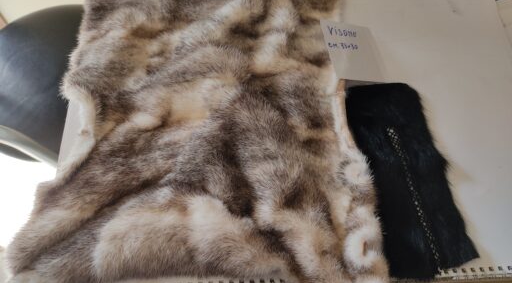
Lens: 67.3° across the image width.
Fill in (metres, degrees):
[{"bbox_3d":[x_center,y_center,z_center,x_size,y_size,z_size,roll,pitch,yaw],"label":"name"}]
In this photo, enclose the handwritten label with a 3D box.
[{"bbox_3d":[0.102,-0.094,0.403,0.064,0.004,0.071,-1,67,-22],"label":"handwritten label"}]

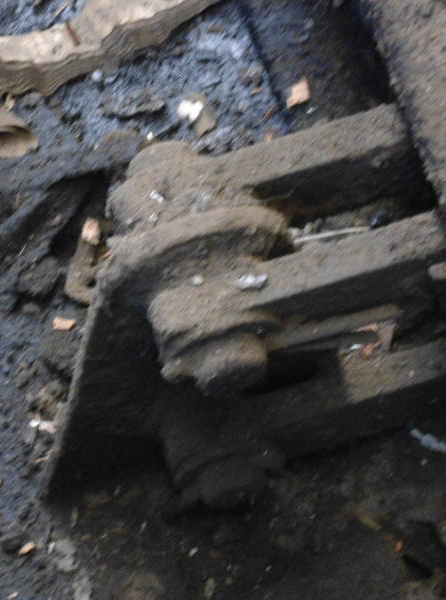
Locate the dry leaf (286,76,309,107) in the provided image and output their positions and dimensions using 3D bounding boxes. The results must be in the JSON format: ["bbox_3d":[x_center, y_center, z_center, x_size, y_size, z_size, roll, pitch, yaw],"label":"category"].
[{"bbox_3d":[0.065,-0.178,2.080,0.015,0.006,0.035,3,52,6],"label":"dry leaf"}]

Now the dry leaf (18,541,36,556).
[{"bbox_3d":[-0.146,0.186,1.812,0.013,0.005,0.005,-36,58,-22],"label":"dry leaf"}]

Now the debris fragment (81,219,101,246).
[{"bbox_3d":[-0.116,-0.060,2.133,0.015,0.009,0.026,-10,51,-8],"label":"debris fragment"}]

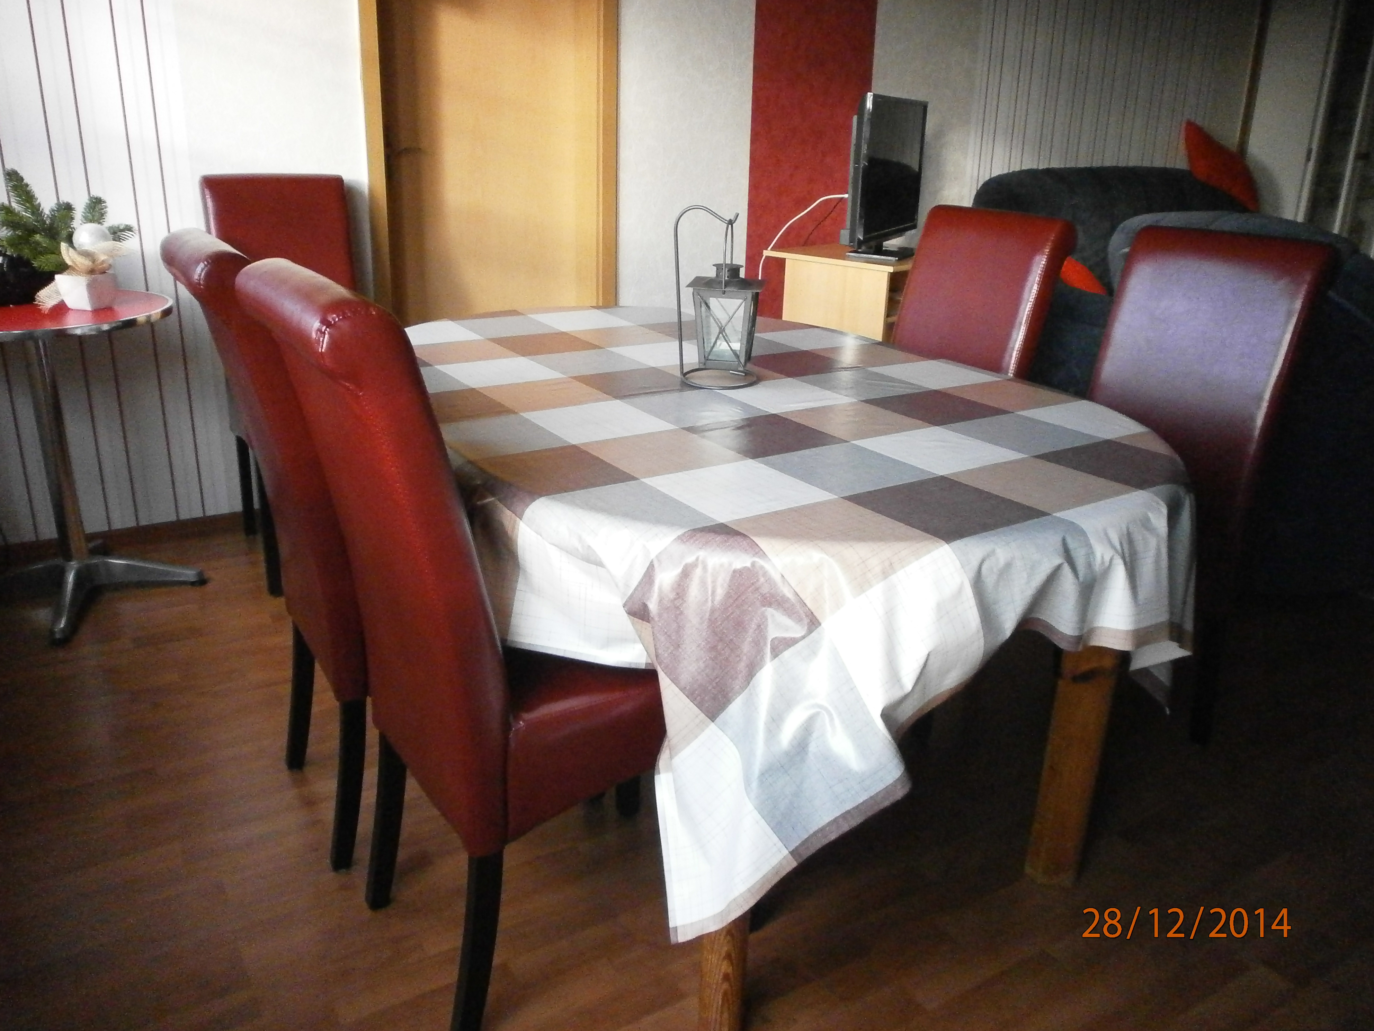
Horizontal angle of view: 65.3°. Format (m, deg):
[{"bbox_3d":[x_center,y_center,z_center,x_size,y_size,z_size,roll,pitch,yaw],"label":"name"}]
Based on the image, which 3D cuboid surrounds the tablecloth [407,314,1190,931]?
[{"bbox_3d":[0.015,-0.034,1.992,1.140,0.450,1.650,-12,24,-32],"label":"tablecloth"}]

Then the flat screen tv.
[{"bbox_3d":[0.682,-1.169,3.694,0.189,0.525,0.778,11,22,23],"label":"flat screen tv"}]

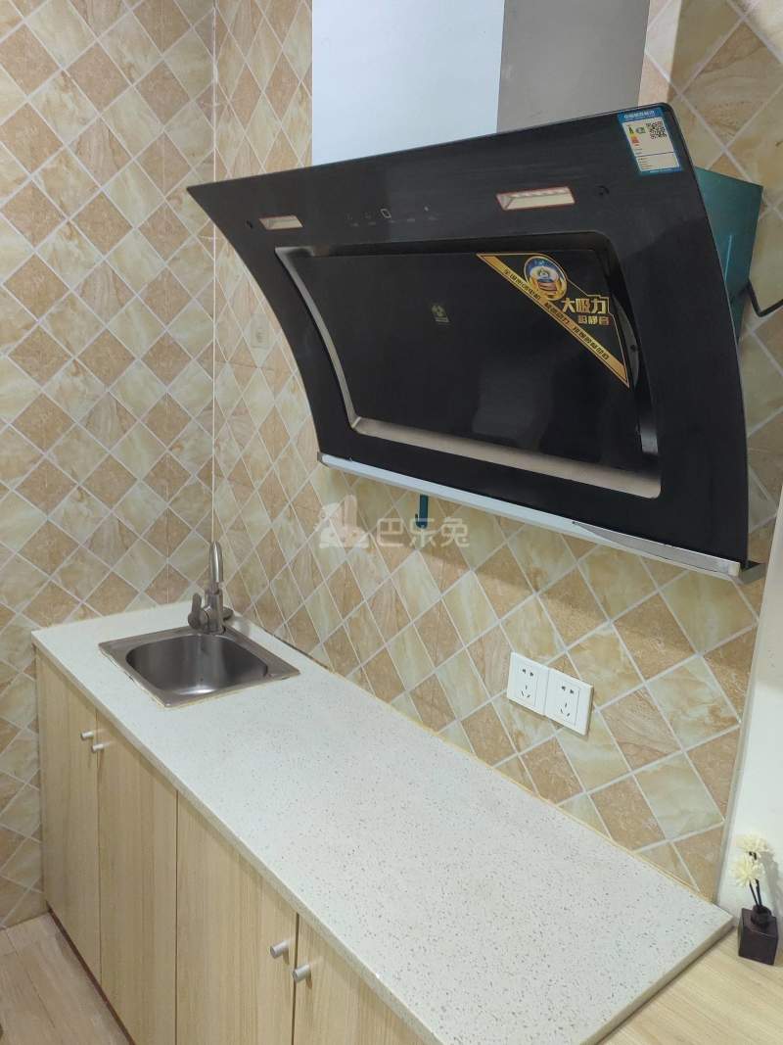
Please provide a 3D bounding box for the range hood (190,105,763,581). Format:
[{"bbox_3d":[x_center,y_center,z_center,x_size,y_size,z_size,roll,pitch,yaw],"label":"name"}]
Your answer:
[{"bbox_3d":[0.080,-0.249,1.209,0.373,0.485,0.905,-8,18,-40],"label":"range hood"}]

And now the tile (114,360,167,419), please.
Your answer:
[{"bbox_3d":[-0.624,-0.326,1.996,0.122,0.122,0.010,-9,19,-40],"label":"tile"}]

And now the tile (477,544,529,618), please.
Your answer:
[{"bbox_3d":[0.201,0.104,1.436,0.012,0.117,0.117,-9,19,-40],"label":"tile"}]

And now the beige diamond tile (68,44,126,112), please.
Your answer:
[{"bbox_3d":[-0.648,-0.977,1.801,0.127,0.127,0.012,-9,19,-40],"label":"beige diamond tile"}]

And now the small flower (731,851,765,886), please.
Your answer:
[{"bbox_3d":[0.480,0.467,1.095,0.043,0.044,0.040,11,16,27],"label":"small flower"}]

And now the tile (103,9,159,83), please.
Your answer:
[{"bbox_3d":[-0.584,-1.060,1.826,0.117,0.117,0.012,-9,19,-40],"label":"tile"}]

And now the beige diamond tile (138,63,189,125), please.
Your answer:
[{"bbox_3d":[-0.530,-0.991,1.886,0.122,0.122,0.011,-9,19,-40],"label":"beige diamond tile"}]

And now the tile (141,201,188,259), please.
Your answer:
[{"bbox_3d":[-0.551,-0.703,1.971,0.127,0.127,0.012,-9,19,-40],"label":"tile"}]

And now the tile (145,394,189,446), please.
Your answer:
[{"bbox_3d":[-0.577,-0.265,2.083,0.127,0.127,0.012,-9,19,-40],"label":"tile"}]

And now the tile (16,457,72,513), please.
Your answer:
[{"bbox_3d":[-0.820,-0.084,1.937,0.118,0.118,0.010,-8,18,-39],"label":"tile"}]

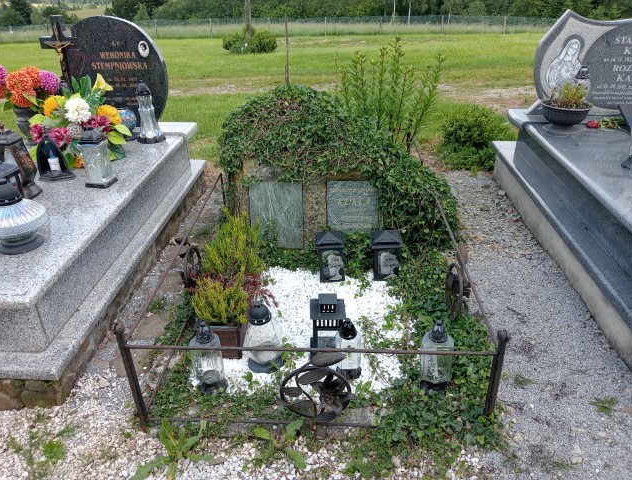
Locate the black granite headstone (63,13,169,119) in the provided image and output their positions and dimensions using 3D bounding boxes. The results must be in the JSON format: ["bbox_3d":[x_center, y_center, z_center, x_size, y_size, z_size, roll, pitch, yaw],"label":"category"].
[{"bbox_3d":[-1.236,-1.056,3.327,0.602,0.695,0.084,0,29,3],"label":"black granite headstone"}]

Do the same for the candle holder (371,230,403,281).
[{"bbox_3d":[0.352,0.065,2.535,0.147,0.241,0.140,-1,29,2],"label":"candle holder"}]

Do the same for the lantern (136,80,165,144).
[{"bbox_3d":[-1.061,-0.806,3.238,0.171,0.371,0.171,0,29,3],"label":"lantern"}]

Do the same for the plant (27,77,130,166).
[{"bbox_3d":[-1.348,-0.672,2.952,0.518,0.427,0.378,0,29,3],"label":"plant"}]

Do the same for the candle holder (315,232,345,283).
[{"bbox_3d":[0.076,0.068,2.548,0.140,0.243,0.140,-1,29,2],"label":"candle holder"}]

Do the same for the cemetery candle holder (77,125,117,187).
[{"bbox_3d":[-1.129,-0.435,2.646,0.140,0.288,0.140,4,29,10],"label":"cemetery candle holder"}]

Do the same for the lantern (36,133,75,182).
[{"bbox_3d":[-1.387,-0.458,2.752,0.165,0.245,0.119,-5,29,-5],"label":"lantern"}]

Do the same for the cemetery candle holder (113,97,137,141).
[{"bbox_3d":[-1.222,-0.784,3.314,0.146,0.270,0.146,0,29,3],"label":"cemetery candle holder"}]

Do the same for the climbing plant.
[{"bbox_3d":[0.134,-0.431,2.855,1.316,0.823,0.560,0,29,3],"label":"climbing plant"}]

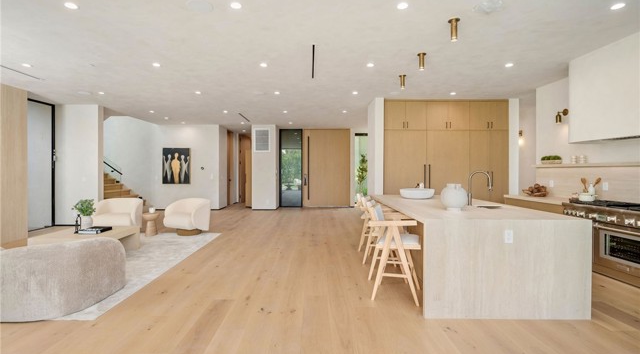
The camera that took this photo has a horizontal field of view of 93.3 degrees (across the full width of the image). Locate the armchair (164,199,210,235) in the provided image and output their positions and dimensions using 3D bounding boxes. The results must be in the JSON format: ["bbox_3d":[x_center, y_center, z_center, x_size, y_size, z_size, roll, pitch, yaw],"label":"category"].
[{"bbox_3d":[-2.900,0.883,6.697,0.900,0.730,0.840,0,1,25],"label":"armchair"}]

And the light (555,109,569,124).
[{"bbox_3d":[4.241,-1.062,5.309,0.179,0.261,0.125,0,1,0],"label":"light"}]

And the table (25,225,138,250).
[{"bbox_3d":[-3.676,1.060,4.792,1.040,0.385,0.970,0,1,-1],"label":"table"}]

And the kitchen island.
[{"bbox_3d":[1.702,0.831,4.205,1.545,0.918,2.870,0,1,-1],"label":"kitchen island"}]

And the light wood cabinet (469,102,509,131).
[{"bbox_3d":[3.866,-1.416,7.206,0.892,0.674,0.600,0,1,0],"label":"light wood cabinet"}]

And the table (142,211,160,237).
[{"bbox_3d":[-3.539,1.001,6.344,0.350,0.455,0.350,0,1,-1],"label":"table"}]

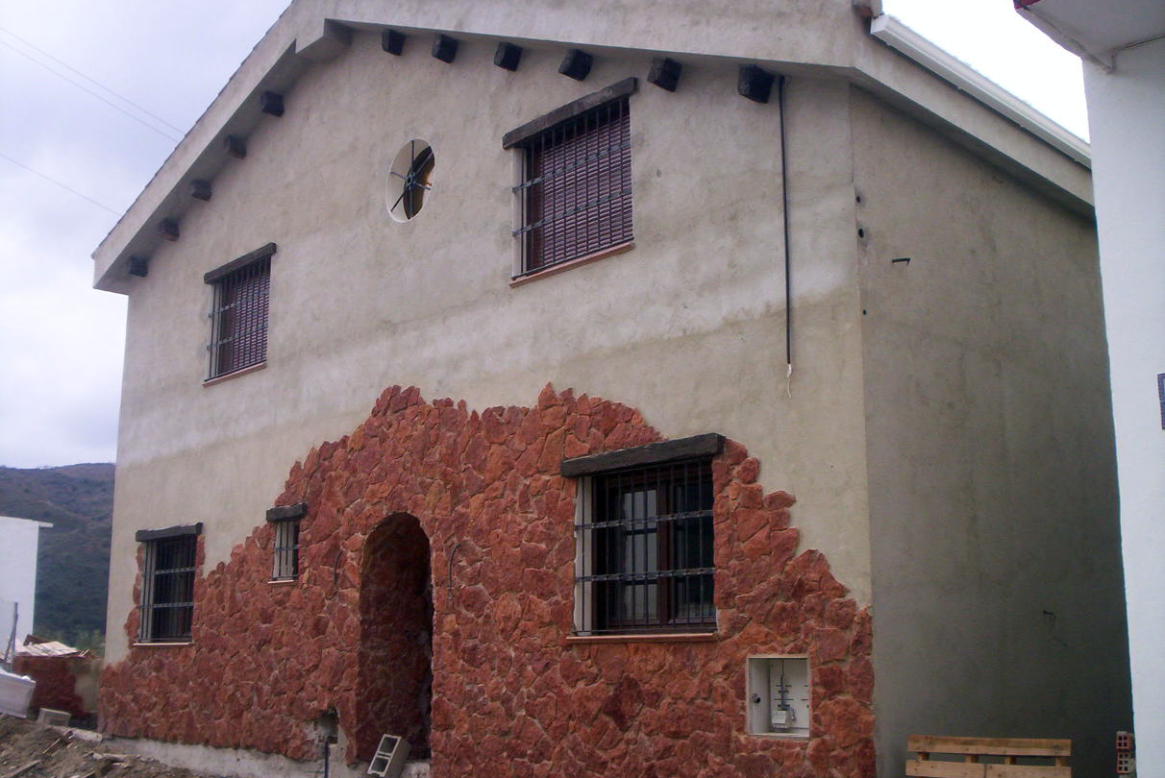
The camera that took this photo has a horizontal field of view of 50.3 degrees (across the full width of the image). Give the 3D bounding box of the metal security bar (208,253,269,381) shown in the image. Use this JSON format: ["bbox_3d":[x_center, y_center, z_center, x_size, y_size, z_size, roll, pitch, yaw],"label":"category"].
[{"bbox_3d":[-3.798,-0.748,14.168,0.080,1.165,1.361,11,-17,-42],"label":"metal security bar"}]

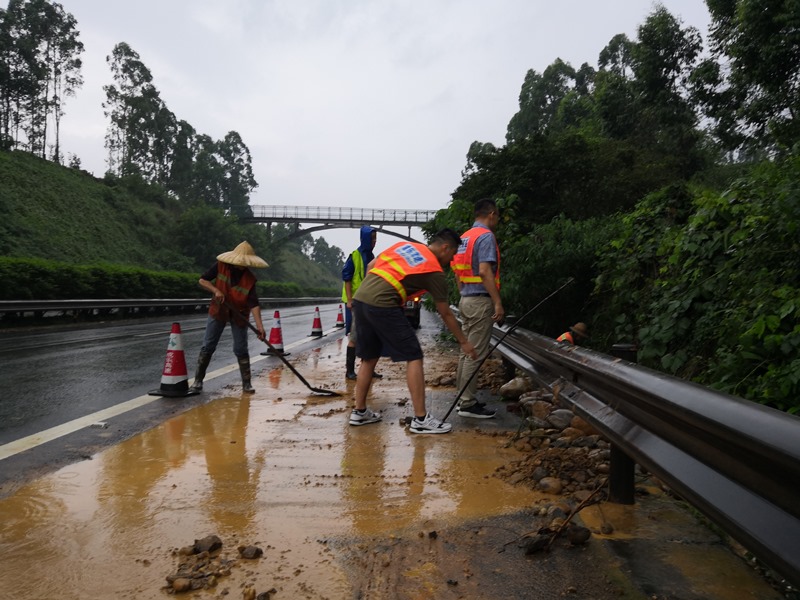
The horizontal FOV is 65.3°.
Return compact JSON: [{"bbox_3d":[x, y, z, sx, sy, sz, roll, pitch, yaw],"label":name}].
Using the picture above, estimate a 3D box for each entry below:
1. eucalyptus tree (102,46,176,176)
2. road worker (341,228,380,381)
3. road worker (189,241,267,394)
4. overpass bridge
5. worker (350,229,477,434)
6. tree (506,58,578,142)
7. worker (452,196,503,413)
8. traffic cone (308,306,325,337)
[{"bbox_3d":[-30.173,-21.865,72.000,8.000,16.000,7.500,0,0,-18],"label":"eucalyptus tree"},{"bbox_3d":[-0.440,0.035,7.220,0.400,1.750,0.500,1,0,25],"label":"road worker"},{"bbox_3d":[-1.714,0.169,6.200,0.740,1.490,0.580,0,0,-13],"label":"road worker"},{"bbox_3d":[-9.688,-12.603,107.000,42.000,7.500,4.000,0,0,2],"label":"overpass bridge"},{"bbox_3d":[0.097,0.224,4.500,0.880,1.440,0.600,0,0,-22],"label":"worker"},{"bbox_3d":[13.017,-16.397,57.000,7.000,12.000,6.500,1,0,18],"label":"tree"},{"bbox_3d":[0.636,0.057,5.120,0.420,1.740,0.520,0,0,-33],"label":"worker"},{"bbox_3d":[-1.995,0.524,15.000,0.410,0.700,0.410,0,0,0],"label":"traffic cone"}]

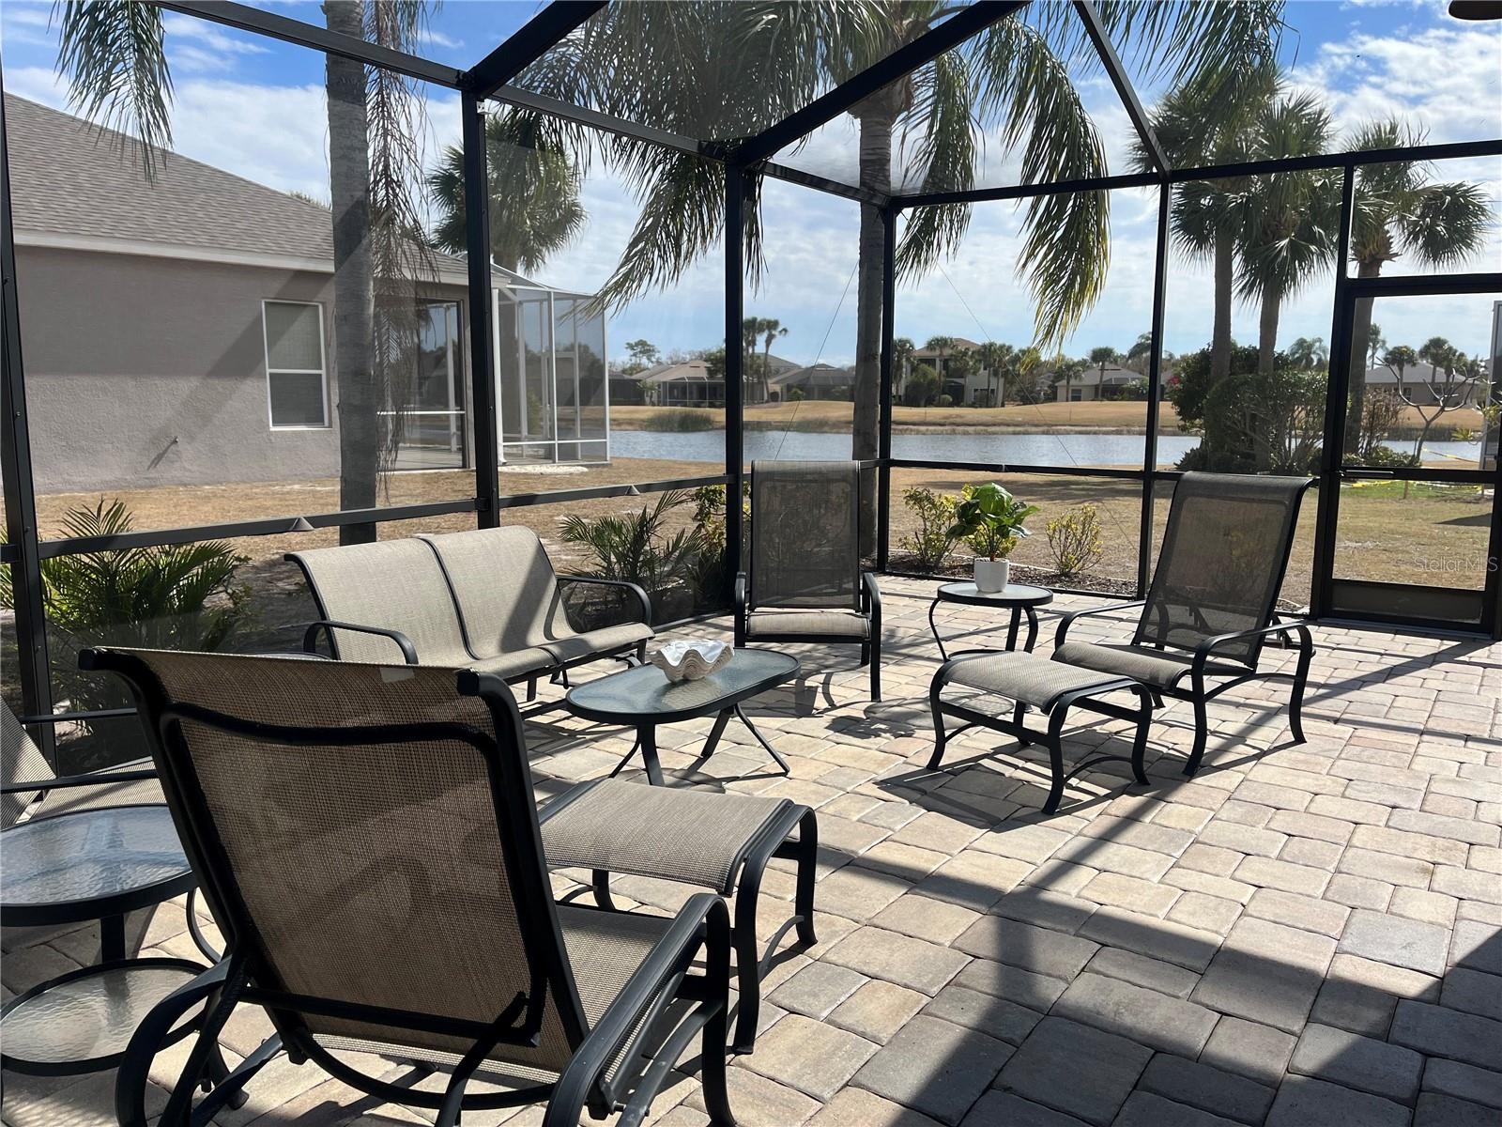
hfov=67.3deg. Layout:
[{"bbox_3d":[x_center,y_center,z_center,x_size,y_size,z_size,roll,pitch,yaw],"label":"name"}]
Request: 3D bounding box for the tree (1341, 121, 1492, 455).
[{"bbox_3d":[16.324,-6.736,28.010,3.300,8.155,3.300,5,10,29],"label":"tree"}]

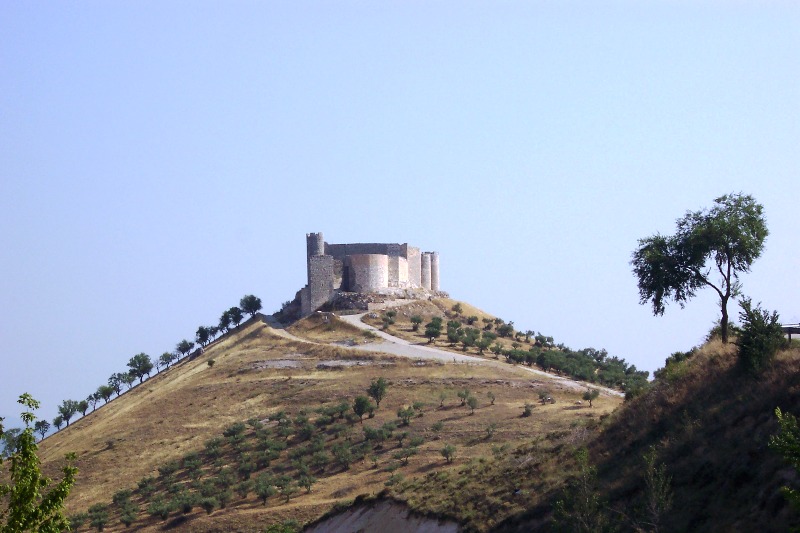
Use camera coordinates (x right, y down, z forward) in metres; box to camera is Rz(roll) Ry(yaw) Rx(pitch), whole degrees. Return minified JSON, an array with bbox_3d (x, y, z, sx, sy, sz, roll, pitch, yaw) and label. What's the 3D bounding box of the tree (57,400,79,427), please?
[{"bbox_3d":[-68.167,30.182,520.000,4.312,5.338,4.096,0,-4,0],"label":"tree"}]

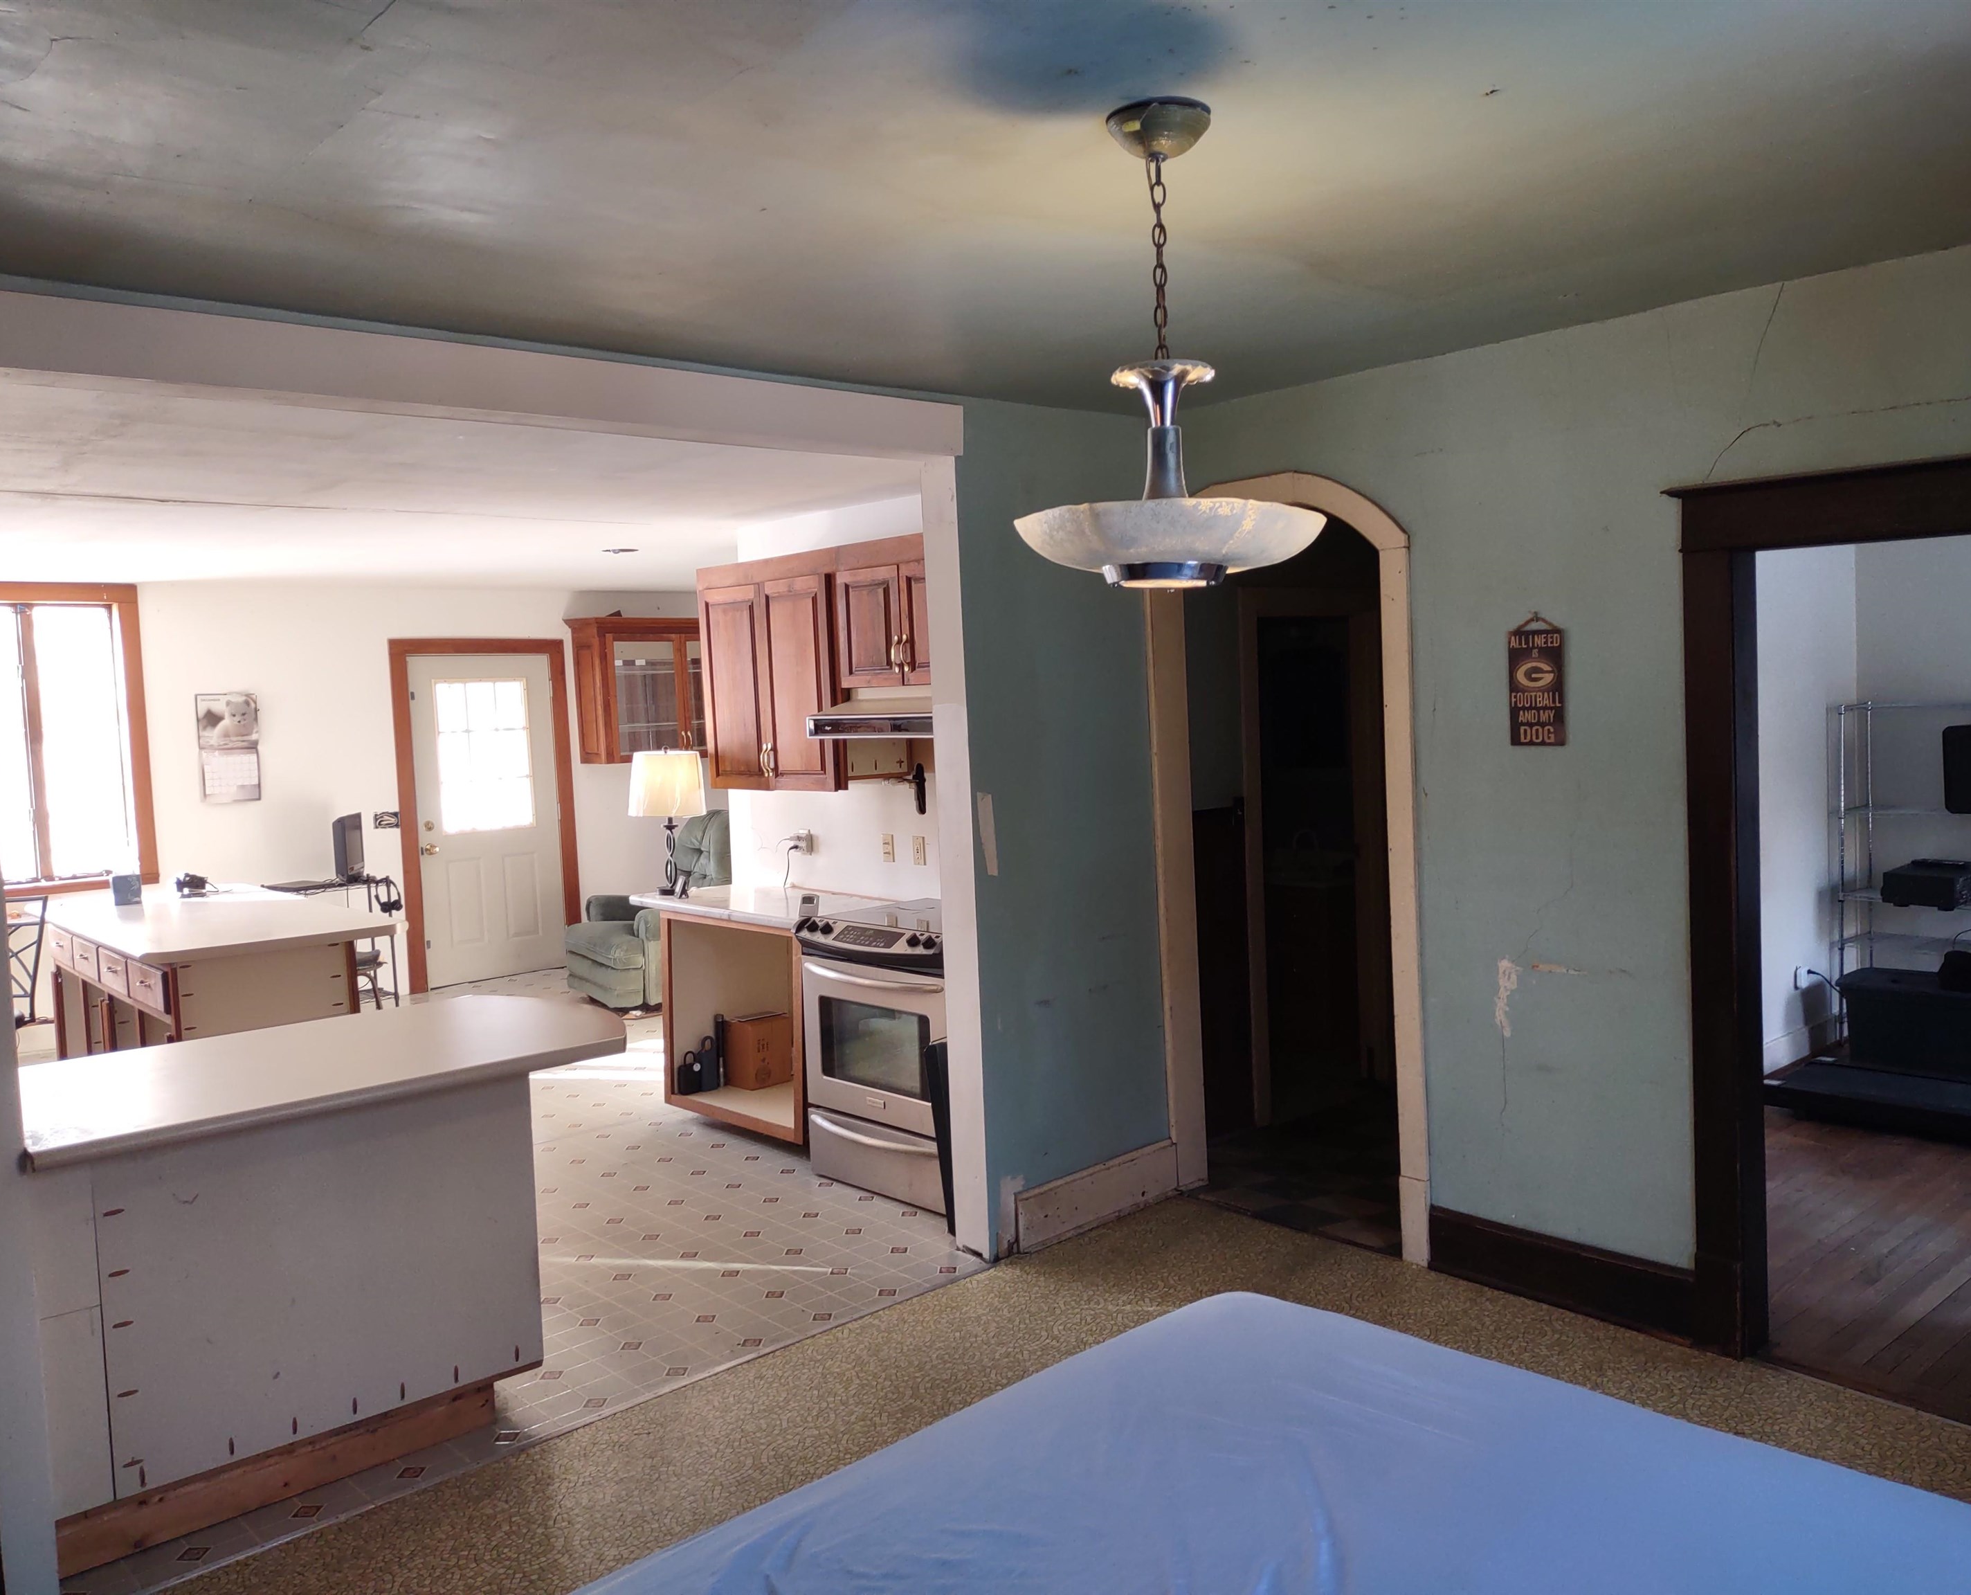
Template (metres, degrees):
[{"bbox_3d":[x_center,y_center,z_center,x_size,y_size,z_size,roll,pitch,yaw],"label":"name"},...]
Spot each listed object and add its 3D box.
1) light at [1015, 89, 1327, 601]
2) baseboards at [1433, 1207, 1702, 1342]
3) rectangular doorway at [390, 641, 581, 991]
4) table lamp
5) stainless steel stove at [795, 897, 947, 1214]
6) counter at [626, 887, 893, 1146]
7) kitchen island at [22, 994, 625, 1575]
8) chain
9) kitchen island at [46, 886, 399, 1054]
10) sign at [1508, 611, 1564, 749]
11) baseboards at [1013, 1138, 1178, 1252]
[{"bbox_3d":[0.273,-0.680,2.626,0.475,0.714,0.475,-2,3,0],"label":"light"},{"bbox_3d":[1.523,1.265,4.608,0.025,0.184,0.797,-6,5,-40],"label":"baseboards"},{"bbox_3d":[-3.066,0.080,10.630,1.150,2.095,0.110,-6,5,-44],"label":"rectangular doorway"},{"bbox_3d":[-1.288,0.092,6.930,0.318,0.590,0.318,-2,3,0],"label":"table lamp"},{"bbox_3d":[-0.143,0.871,5.973,0.680,0.935,0.760,-6,5,-44],"label":"stainless steel stove"},{"bbox_3d":[-0.844,0.844,6.620,0.630,0.900,1.160,-5,4,-42],"label":"counter"},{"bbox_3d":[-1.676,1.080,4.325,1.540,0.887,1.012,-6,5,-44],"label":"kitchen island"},{"bbox_3d":[0.257,-0.810,2.580,0.030,0.310,0.027,-2,4,6],"label":"chain"},{"bbox_3d":[-3.140,0.914,6.889,0.960,0.914,2.400,-5,4,-38],"label":"kitchen island"},{"bbox_3d":[1.455,-0.306,4.525,0.015,0.338,0.155,-6,5,-40],"label":"sign"},{"bbox_3d":[0.344,1.227,5.344,0.730,0.185,0.030,-5,5,-44],"label":"baseboards"}]

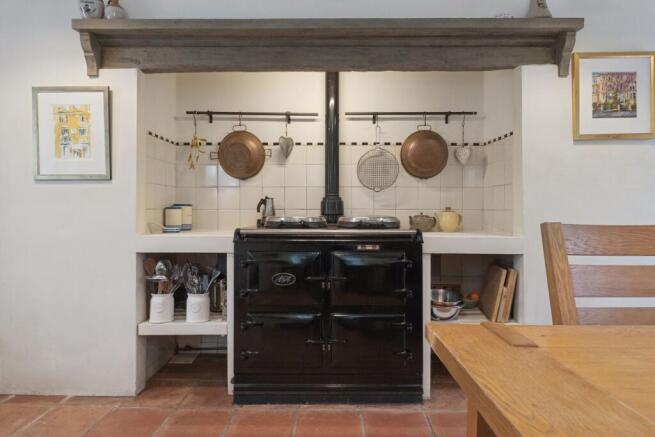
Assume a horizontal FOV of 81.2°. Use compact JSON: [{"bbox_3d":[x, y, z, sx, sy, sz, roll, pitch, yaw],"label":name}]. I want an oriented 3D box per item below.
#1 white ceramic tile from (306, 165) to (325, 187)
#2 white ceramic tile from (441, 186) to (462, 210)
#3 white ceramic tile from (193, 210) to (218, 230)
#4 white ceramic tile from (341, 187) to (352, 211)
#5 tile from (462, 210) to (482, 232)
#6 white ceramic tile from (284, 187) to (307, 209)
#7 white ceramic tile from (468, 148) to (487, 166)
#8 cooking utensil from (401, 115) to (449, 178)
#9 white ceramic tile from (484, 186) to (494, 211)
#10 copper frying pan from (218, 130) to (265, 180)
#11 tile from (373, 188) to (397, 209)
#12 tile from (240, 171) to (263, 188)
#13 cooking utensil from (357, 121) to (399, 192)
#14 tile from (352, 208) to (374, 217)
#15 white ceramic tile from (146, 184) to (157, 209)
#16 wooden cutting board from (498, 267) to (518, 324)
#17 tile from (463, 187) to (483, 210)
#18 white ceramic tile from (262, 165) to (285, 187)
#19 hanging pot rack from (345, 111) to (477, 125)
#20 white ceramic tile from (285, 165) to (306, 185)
[{"bbox_3d":[-0.063,-0.288,2.605,0.151,0.153,0.010,0,1,0],"label":"white ceramic tile"},{"bbox_3d":[0.869,-0.140,2.678,0.153,0.153,0.010,0,1,0],"label":"white ceramic tile"},{"bbox_3d":[-0.839,0.010,2.660,0.153,0.146,0.010,0,1,0],"label":"white ceramic tile"},{"bbox_3d":[0.092,-0.141,2.660,0.153,0.153,0.010,0,1,0],"label":"white ceramic tile"},{"bbox_3d":[1.014,0.017,2.660,0.142,0.150,0.010,0,1,0],"label":"tile"},{"bbox_3d":[-0.214,-0.135,2.610,0.150,0.150,0.010,0,1,0],"label":"white ceramic tile"},{"bbox_3d":[0.997,-0.430,2.605,0.146,0.132,0.010,0,1,0],"label":"white ceramic tile"},{"bbox_3d":[0.647,-0.470,2.530,0.316,0.415,0.090,0,3,0],"label":"cooking utensil"},{"bbox_3d":[1.073,-0.131,2.534,0.010,0.150,0.150,0,1,0],"label":"white ceramic tile"},{"bbox_3d":[-0.569,-0.428,2.535,0.314,0.348,0.085,0,1,0],"label":"copper frying pan"},{"bbox_3d":[0.400,-0.141,2.660,0.153,0.153,0.010,0,1,0],"label":"tile"},{"bbox_3d":[-0.523,-0.292,2.630,0.154,0.150,0.010,0,1,0],"label":"tile"},{"bbox_3d":[0.342,-0.400,2.570,0.282,0.457,0.025,0,1,0],"label":"cooking utensil"},{"bbox_3d":[0.244,0.016,2.605,0.151,0.147,0.010,0,1,0],"label":"tile"},{"bbox_3d":[-1.041,-0.127,2.258,0.010,0.150,0.135,0,1,0],"label":"white ceramic tile"},{"bbox_3d":[1.013,0.433,2.240,0.045,0.290,0.240,11,0,7],"label":"wooden cutting board"},{"bbox_3d":[0.996,-0.135,2.610,0.142,0.150,0.010,0,1,0],"label":"tile"},{"bbox_3d":[-0.373,-0.296,2.660,0.153,0.153,0.010,0,1,0],"label":"white ceramic tile"},{"bbox_3d":[0.577,-0.690,2.625,0.890,0.085,0.075,0,1,0],"label":"hanging pot rack"},{"bbox_3d":[-0.220,-0.296,2.660,0.153,0.153,0.010,0,1,0],"label":"white ceramic tile"}]

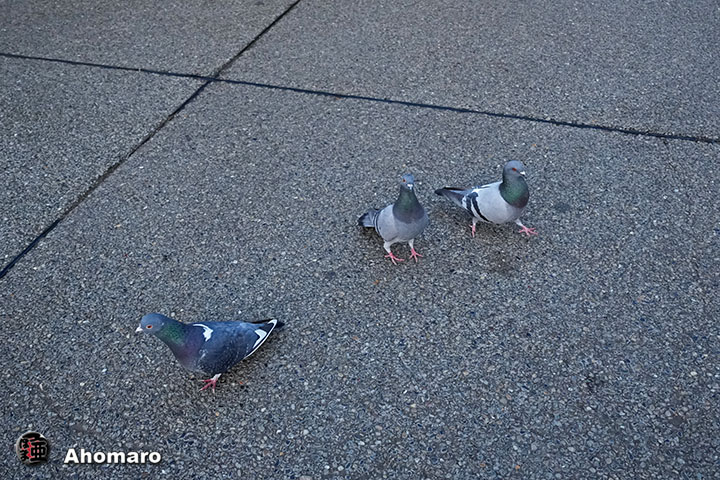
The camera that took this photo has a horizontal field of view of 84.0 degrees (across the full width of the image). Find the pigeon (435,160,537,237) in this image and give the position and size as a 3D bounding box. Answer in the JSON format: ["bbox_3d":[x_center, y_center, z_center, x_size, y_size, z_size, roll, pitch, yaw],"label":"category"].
[{"bbox_3d":[0.383,-0.143,1.245,0.293,0.250,0.120,13,40,19],"label":"pigeon"}]

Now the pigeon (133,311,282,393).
[{"bbox_3d":[-0.291,0.204,0.833,0.270,0.236,0.120,-15,39,-17],"label":"pigeon"}]

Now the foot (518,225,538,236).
[{"bbox_3d":[0.543,-0.036,1.284,0.055,0.024,0.050,13,40,20],"label":"foot"}]

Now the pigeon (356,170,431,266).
[{"bbox_3d":[0.080,-0.080,1.155,0.125,0.278,0.243,-31,46,-33],"label":"pigeon"}]

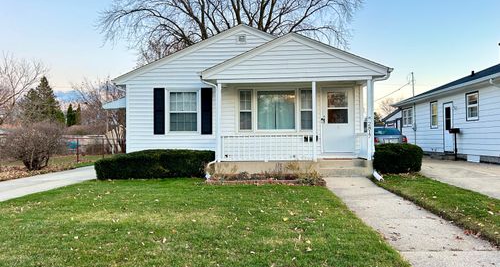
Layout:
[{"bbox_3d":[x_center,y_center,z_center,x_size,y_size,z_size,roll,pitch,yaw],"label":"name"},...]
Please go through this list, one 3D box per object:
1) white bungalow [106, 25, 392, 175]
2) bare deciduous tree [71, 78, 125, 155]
[{"bbox_3d":[0.170,-1.020,15.400,8.400,4.500,10.500,0,-1,6],"label":"white bungalow"},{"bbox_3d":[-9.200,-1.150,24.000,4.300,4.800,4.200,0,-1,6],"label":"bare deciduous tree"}]

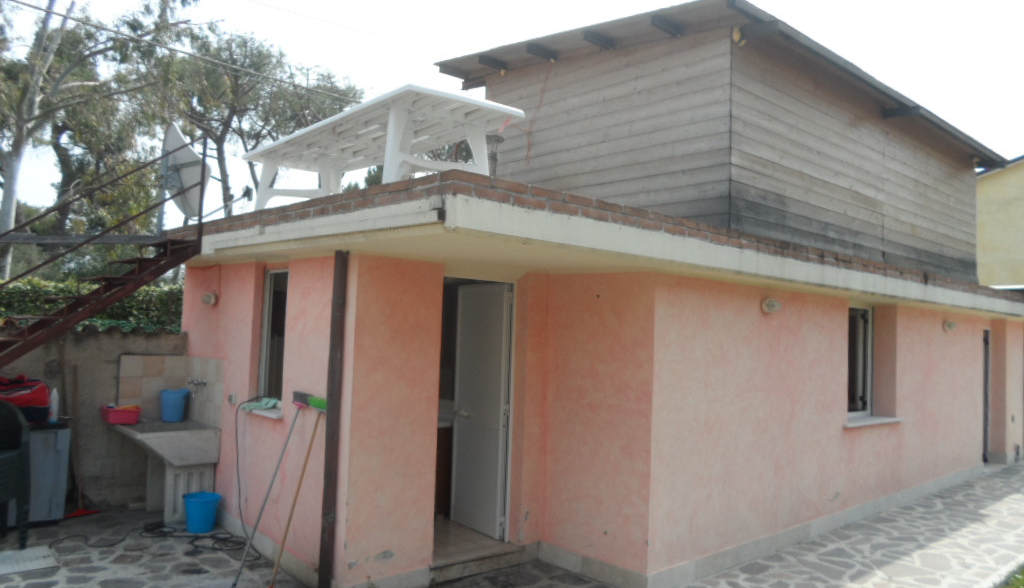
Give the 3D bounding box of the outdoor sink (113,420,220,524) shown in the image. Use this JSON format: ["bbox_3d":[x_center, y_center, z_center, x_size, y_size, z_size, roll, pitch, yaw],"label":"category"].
[{"bbox_3d":[-3.091,1.586,6.543,0.710,0.810,0.920,4,-4,-44],"label":"outdoor sink"}]

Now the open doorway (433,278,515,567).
[{"bbox_3d":[-0.278,0.928,5.662,0.870,2.080,0.200,4,-4,-44],"label":"open doorway"}]

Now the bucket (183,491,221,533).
[{"bbox_3d":[-2.658,1.866,6.336,0.310,0.290,0.310,1,-3,0],"label":"bucket"}]

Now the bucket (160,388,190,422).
[{"bbox_3d":[-3.202,1.061,7.000,0.270,0.270,0.270,4,-4,-44],"label":"bucket"}]

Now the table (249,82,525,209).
[{"bbox_3d":[-0.982,-0.712,5.006,0.820,0.720,2.250,4,-4,-38],"label":"table"}]

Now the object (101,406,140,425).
[{"bbox_3d":[-3.521,1.092,6.692,0.320,0.145,0.260,4,-4,-44],"label":"object"}]

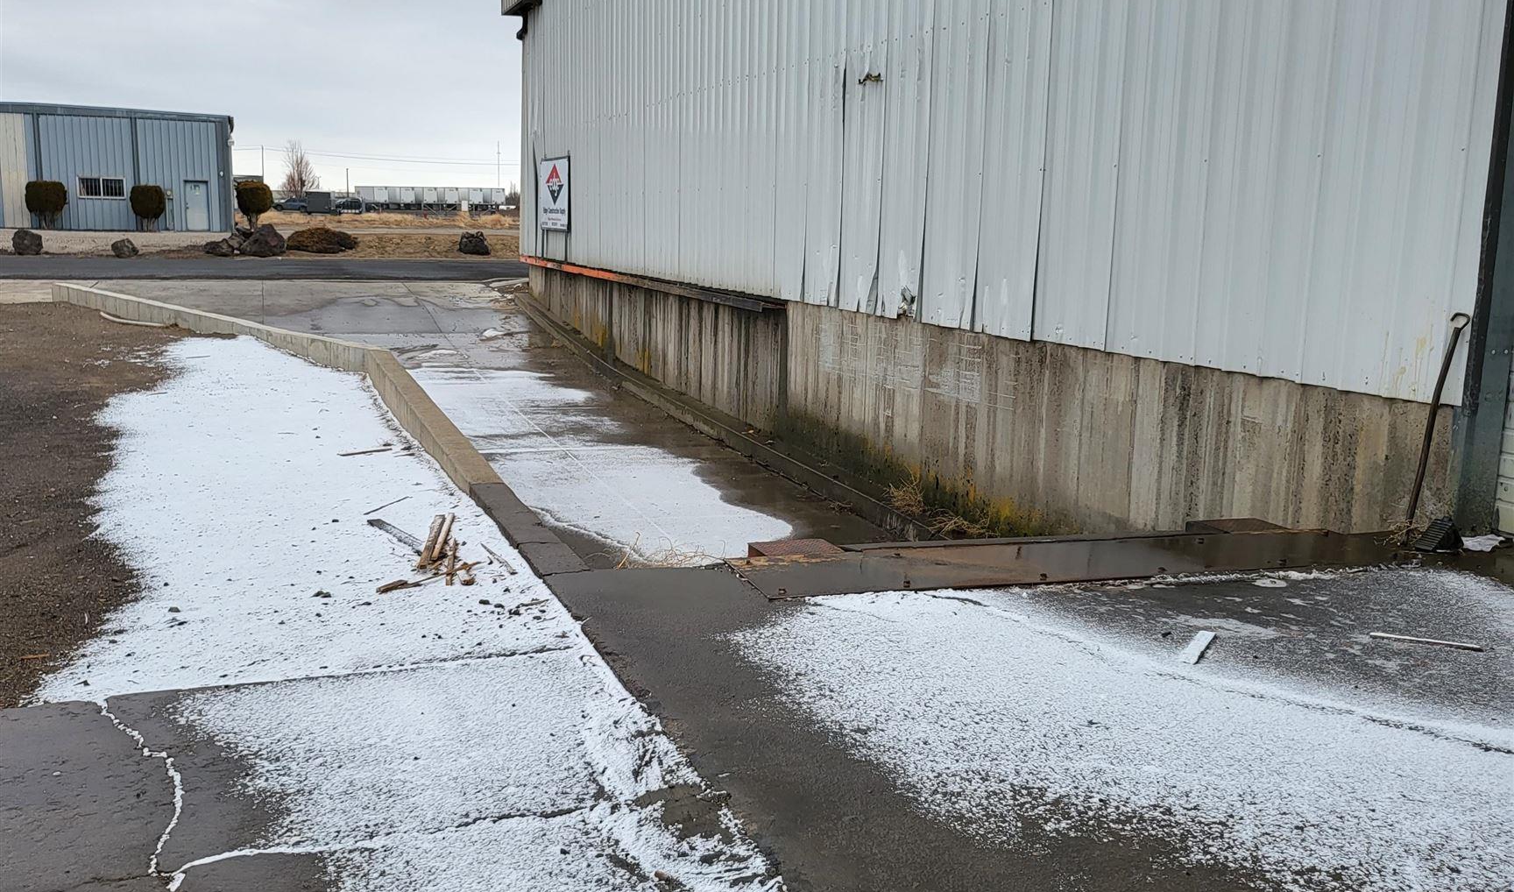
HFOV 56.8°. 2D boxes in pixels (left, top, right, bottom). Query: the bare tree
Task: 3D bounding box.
[{"bbox_3d":[-78.287,-46.513,240.000,6.000,11.200,6.000,-2,10,-20],"label":"bare tree"}]

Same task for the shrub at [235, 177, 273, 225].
[{"bbox_3d":[-20.456,-9.730,57.000,1.420,2.000,1.420,-2,10,-20],"label":"shrub"}]

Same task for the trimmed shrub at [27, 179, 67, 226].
[{"bbox_3d":[-28.306,-9.588,55.800,1.500,1.850,1.450,-2,10,-20],"label":"trimmed shrub"}]

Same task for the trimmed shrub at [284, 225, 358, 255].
[{"bbox_3d":[-13.718,-6.511,44.236,2.150,0.820,1.900,-2,10,-20],"label":"trimmed shrub"}]

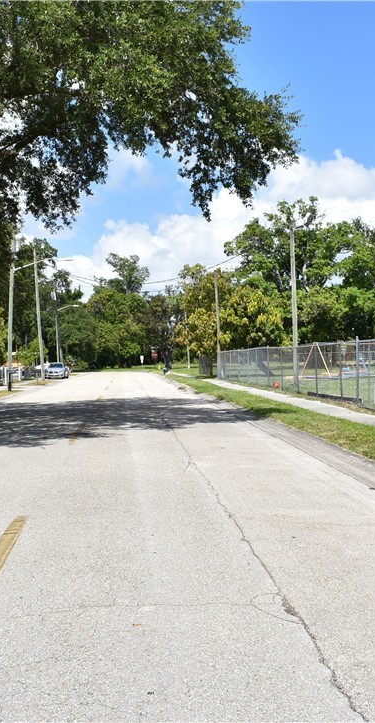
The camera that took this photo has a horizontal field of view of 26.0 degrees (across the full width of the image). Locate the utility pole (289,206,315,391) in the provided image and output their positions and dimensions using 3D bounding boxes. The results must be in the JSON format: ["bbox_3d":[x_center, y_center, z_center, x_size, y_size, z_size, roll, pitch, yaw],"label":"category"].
[{"bbox_3d":[5.629,-3.024,40.000,1.150,8.700,0.400,-1,0,-4],"label":"utility pole"}]

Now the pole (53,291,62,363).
[{"bbox_3d":[-14.917,-3.486,93.000,0.350,9.600,0.350,-1,0,-4],"label":"pole"}]

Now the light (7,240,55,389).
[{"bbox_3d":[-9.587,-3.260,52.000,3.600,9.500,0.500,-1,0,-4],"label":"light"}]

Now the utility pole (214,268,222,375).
[{"bbox_3d":[2.512,-3.212,67.000,0.320,8.800,0.320,-1,0,-4],"label":"utility pole"}]

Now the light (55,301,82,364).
[{"bbox_3d":[-13.456,-2.883,92.000,2.900,8.400,0.400,-1,0,-4],"label":"light"}]

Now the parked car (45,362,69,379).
[{"bbox_3d":[-11.310,0.750,70.300,1.820,1.460,4.600,-1,0,-3],"label":"parked car"}]

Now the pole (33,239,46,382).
[{"bbox_3d":[-11.005,-3.696,60.500,0.340,10.200,0.340,-1,0,-4],"label":"pole"}]

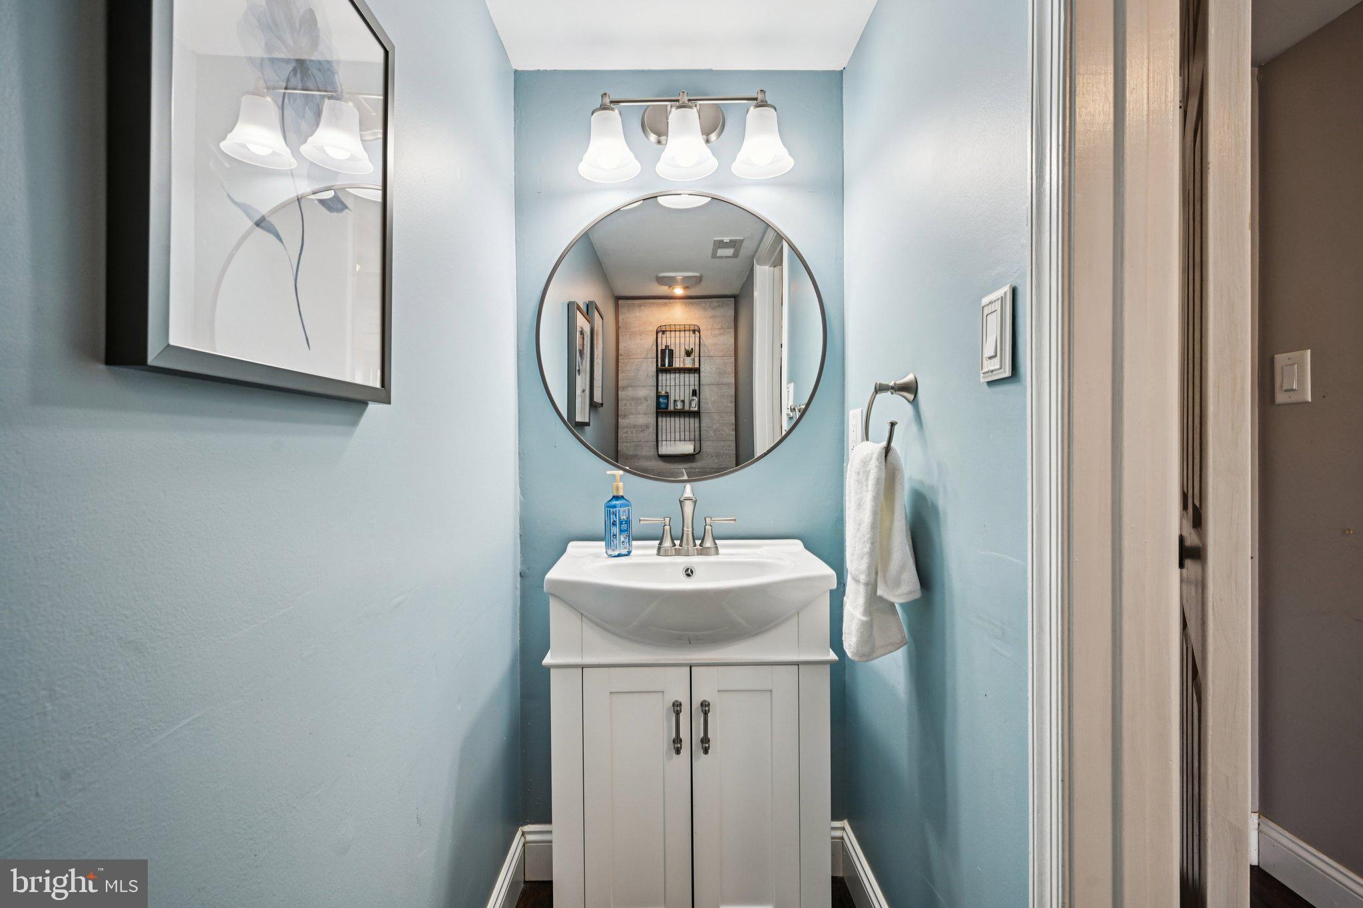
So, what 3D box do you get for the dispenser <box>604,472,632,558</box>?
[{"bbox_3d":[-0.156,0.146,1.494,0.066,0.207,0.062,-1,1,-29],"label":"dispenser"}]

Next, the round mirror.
[{"bbox_3d":[0.003,-0.304,1.595,0.762,0.762,0.026,0,1,-1],"label":"round mirror"}]

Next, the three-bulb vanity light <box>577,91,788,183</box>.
[{"bbox_3d":[0.013,-0.790,1.500,0.527,0.190,0.203,0,1,-1],"label":"three-bulb vanity light"}]

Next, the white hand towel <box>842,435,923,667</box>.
[{"bbox_3d":[0.378,0.182,1.135,0.112,0.415,0.185,0,1,-1],"label":"white hand towel"}]

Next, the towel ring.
[{"bbox_3d":[0.406,-0.063,1.154,0.090,0.186,0.165,0,1,-1],"label":"towel ring"}]

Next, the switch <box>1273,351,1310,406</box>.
[{"bbox_3d":[1.540,-0.192,1.528,0.011,0.126,0.083,0,1,-1],"label":"switch"}]

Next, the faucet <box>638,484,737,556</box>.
[{"bbox_3d":[0.018,0.161,1.459,0.240,0.176,0.155,0,1,-1],"label":"faucet"}]

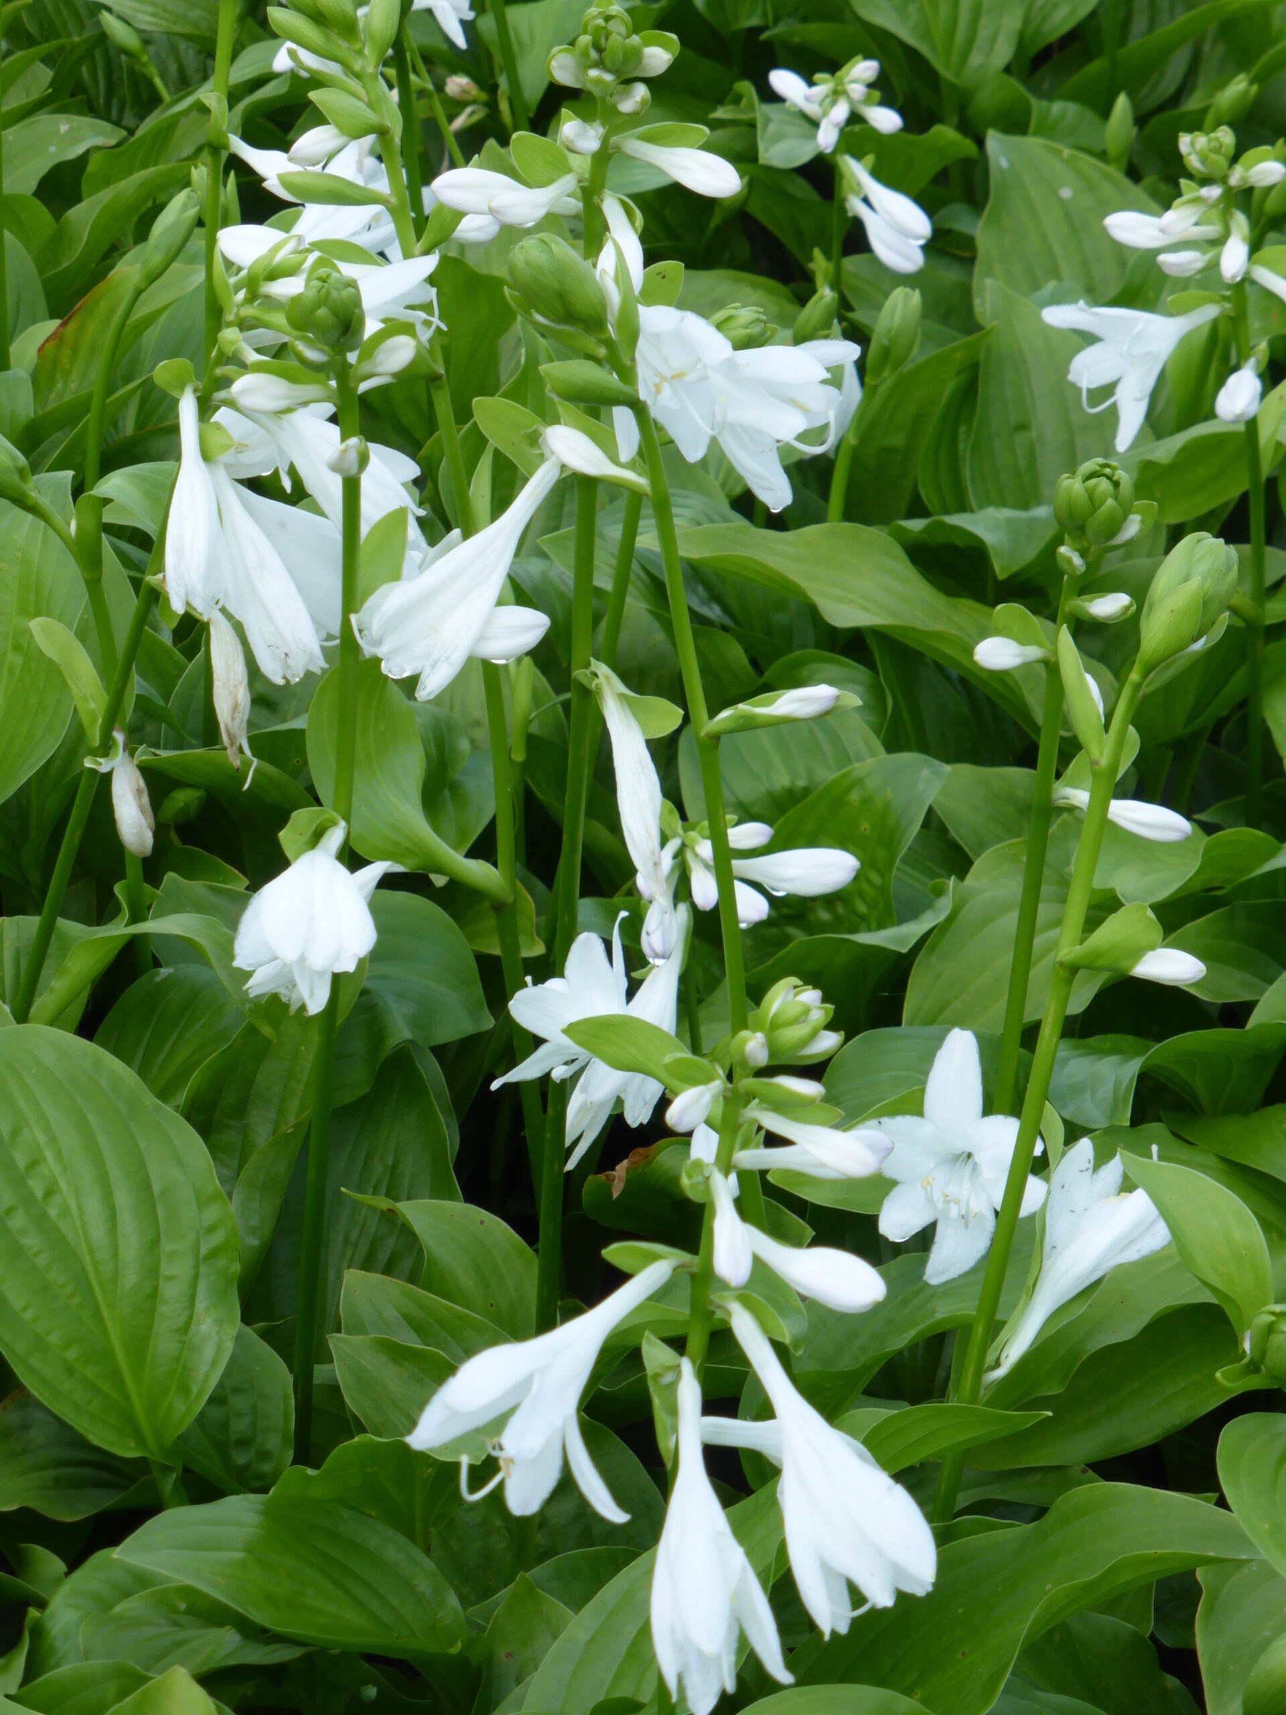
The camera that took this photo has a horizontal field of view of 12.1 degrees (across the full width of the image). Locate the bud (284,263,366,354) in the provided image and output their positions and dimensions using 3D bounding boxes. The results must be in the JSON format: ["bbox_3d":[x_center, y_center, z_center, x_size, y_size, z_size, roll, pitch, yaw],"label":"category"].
[{"bbox_3d":[-0.108,-0.186,2.050,0.026,0.030,0.026,0,28,0],"label":"bud"}]

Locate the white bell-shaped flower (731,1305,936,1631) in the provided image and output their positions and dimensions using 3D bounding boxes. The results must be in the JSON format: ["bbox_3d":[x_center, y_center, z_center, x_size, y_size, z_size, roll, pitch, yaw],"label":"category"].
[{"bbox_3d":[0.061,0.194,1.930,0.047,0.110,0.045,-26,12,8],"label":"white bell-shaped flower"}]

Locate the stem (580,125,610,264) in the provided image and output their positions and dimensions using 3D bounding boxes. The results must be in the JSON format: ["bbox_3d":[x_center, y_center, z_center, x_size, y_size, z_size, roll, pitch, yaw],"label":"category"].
[{"bbox_3d":[-0.017,-0.241,2.200,0.009,0.056,0.009,3,26,-1],"label":"stem"}]

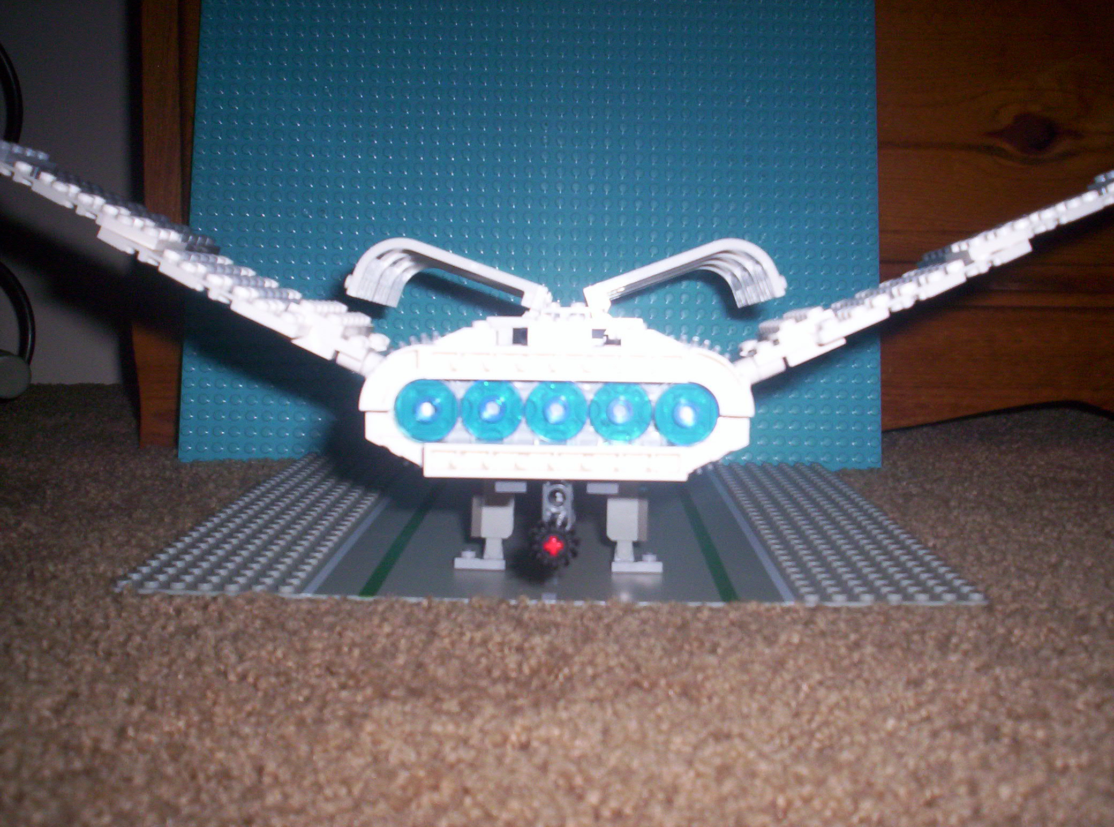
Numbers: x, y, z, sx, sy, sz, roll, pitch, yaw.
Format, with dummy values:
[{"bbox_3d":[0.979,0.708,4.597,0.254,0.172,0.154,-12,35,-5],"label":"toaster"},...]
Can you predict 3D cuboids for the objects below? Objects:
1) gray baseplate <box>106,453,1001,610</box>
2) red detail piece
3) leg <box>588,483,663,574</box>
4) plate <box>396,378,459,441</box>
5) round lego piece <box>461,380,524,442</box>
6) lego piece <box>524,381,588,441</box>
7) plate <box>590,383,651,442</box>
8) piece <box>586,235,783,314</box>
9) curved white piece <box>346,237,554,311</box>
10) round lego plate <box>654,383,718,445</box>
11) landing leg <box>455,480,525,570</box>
[{"bbox_3d":[0.001,0.039,0.468,0.256,0.004,0.256,1,6,2],"label":"gray baseplate"},{"bbox_3d":[-0.001,0.033,0.299,0.005,0.005,0.008,1,3,0],"label":"red detail piece"},{"bbox_3d":[0.022,0.036,0.377,0.021,0.029,0.014,1,6,2],"label":"leg"},{"bbox_3d":[-0.032,-0.001,0.293,0.016,0.016,0.005,1,3,0],"label":"plate"},{"bbox_3d":[-0.016,-0.001,0.297,0.016,0.016,0.005,1,3,0],"label":"round lego piece"},{"bbox_3d":[0.000,0.000,0.297,0.016,0.016,0.005,1,3,0],"label":"lego piece"},{"bbox_3d":[0.016,0.000,0.297,0.016,0.016,0.005,1,3,0],"label":"plate"},{"bbox_3d":[0.040,-0.039,0.397,0.059,0.024,0.070,-20,3,1],"label":"piece"},{"bbox_3d":[-0.033,-0.039,0.397,0.059,0.024,0.070,21,3,-1],"label":"curved white piece"},{"bbox_3d":[0.032,0.000,0.293,0.016,0.016,0.005,1,3,0],"label":"round lego plate"},{"bbox_3d":[-0.021,0.035,0.379,0.021,0.029,0.014,1,6,2],"label":"landing leg"}]

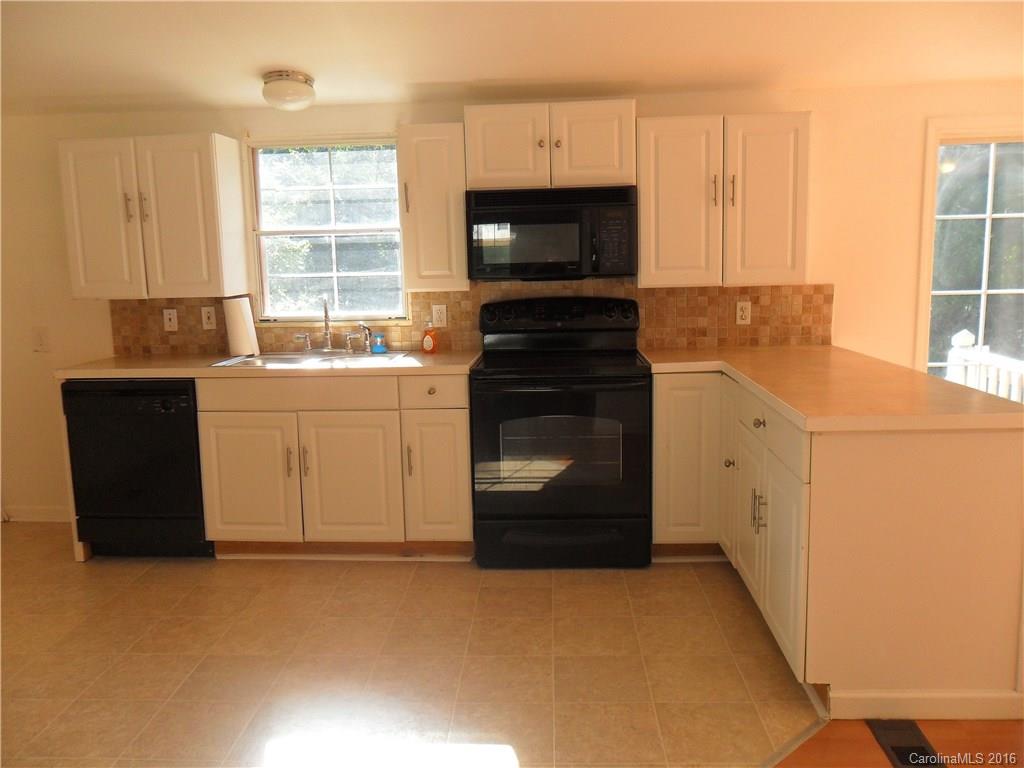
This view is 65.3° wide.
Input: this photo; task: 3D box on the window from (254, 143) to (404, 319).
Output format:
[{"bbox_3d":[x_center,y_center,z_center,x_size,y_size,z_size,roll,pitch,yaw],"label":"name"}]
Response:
[{"bbox_3d":[-0.920,-0.771,4.053,0.746,0.890,0.070,-1,8,4],"label":"window"}]

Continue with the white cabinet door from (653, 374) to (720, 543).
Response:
[{"bbox_3d":[0.752,0.325,3.447,0.287,0.745,0.022,-1,8,4],"label":"white cabinet door"}]

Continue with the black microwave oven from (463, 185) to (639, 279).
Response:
[{"bbox_3d":[0.190,-0.708,3.795,0.767,0.401,0.380,-1,8,4],"label":"black microwave oven"}]

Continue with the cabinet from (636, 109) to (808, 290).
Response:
[{"bbox_3d":[0.962,-0.844,3.757,0.750,0.759,0.312,-1,8,4],"label":"cabinet"}]

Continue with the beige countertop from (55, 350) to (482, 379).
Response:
[{"bbox_3d":[-1.141,-0.089,3.867,1.952,0.039,0.600,-1,8,4],"label":"beige countertop"}]

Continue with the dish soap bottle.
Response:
[{"bbox_3d":[-0.419,-0.235,4.013,0.078,0.175,0.052,-1,8,4],"label":"dish soap bottle"}]

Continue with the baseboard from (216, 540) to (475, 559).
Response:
[{"bbox_3d":[-0.788,0.768,3.727,1.220,0.105,0.020,-1,8,4],"label":"baseboard"}]

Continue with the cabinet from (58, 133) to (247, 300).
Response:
[{"bbox_3d":[-1.742,-0.806,3.930,0.745,0.752,0.318,-1,8,4],"label":"cabinet"}]

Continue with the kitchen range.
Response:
[{"bbox_3d":[0.237,0.188,3.730,0.770,1.175,0.680,-1,8,4],"label":"kitchen range"}]

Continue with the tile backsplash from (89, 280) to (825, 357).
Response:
[{"bbox_3d":[-0.256,-0.331,4.069,3.694,0.343,0.012,-1,8,4],"label":"tile backsplash"}]

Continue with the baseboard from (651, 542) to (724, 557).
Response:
[{"bbox_3d":[0.787,0.738,3.561,0.345,0.088,0.017,-1,8,4],"label":"baseboard"}]

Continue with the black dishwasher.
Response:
[{"bbox_3d":[-1.695,0.369,3.945,0.612,0.860,0.595,-1,8,4],"label":"black dishwasher"}]

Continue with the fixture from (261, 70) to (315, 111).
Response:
[{"bbox_3d":[-0.969,-1.269,3.490,0.225,0.125,0.225,-1,8,4],"label":"fixture"}]

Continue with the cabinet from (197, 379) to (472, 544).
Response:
[{"bbox_3d":[-0.772,0.300,3.866,1.236,0.758,0.625,-1,8,4],"label":"cabinet"}]

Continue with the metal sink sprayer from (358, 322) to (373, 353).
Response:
[{"bbox_3d":[-0.727,-0.232,3.991,0.065,0.147,0.035,-6,10,-32],"label":"metal sink sprayer"}]

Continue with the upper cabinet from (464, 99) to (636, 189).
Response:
[{"bbox_3d":[0.183,-1.095,3.751,0.766,0.372,0.318,-1,8,4],"label":"upper cabinet"}]

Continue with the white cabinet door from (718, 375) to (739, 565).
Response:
[{"bbox_3d":[0.900,0.346,3.273,0.027,0.746,0.308,-1,8,4],"label":"white cabinet door"}]

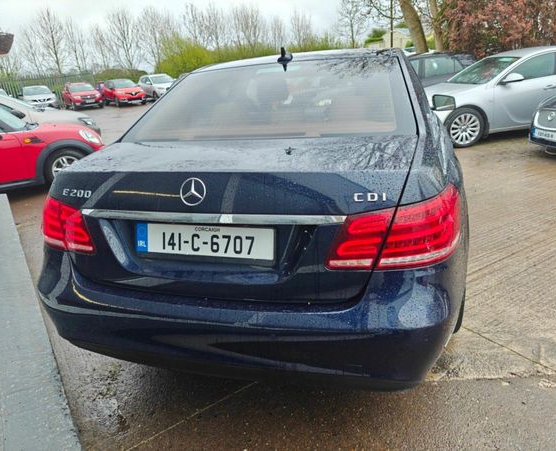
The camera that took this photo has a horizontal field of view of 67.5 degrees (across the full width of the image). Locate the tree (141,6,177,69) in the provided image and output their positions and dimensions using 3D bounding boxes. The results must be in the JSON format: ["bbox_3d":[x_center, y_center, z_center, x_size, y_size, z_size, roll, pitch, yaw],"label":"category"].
[{"bbox_3d":[-11.580,-17.062,41.311,3.300,8.400,3.300,-8,20,-12],"label":"tree"}]

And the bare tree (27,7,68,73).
[{"bbox_3d":[-19.976,-15.299,37.653,2.985,7.912,2.985,-3,20,0],"label":"bare tree"}]

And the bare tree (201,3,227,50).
[{"bbox_3d":[-6.393,-18.547,43.549,2.406,8.528,2.406,-3,20,0],"label":"bare tree"}]

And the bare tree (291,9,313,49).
[{"bbox_3d":[2.714,-19.455,45.673,2.414,7.799,2.414,-3,20,0],"label":"bare tree"}]

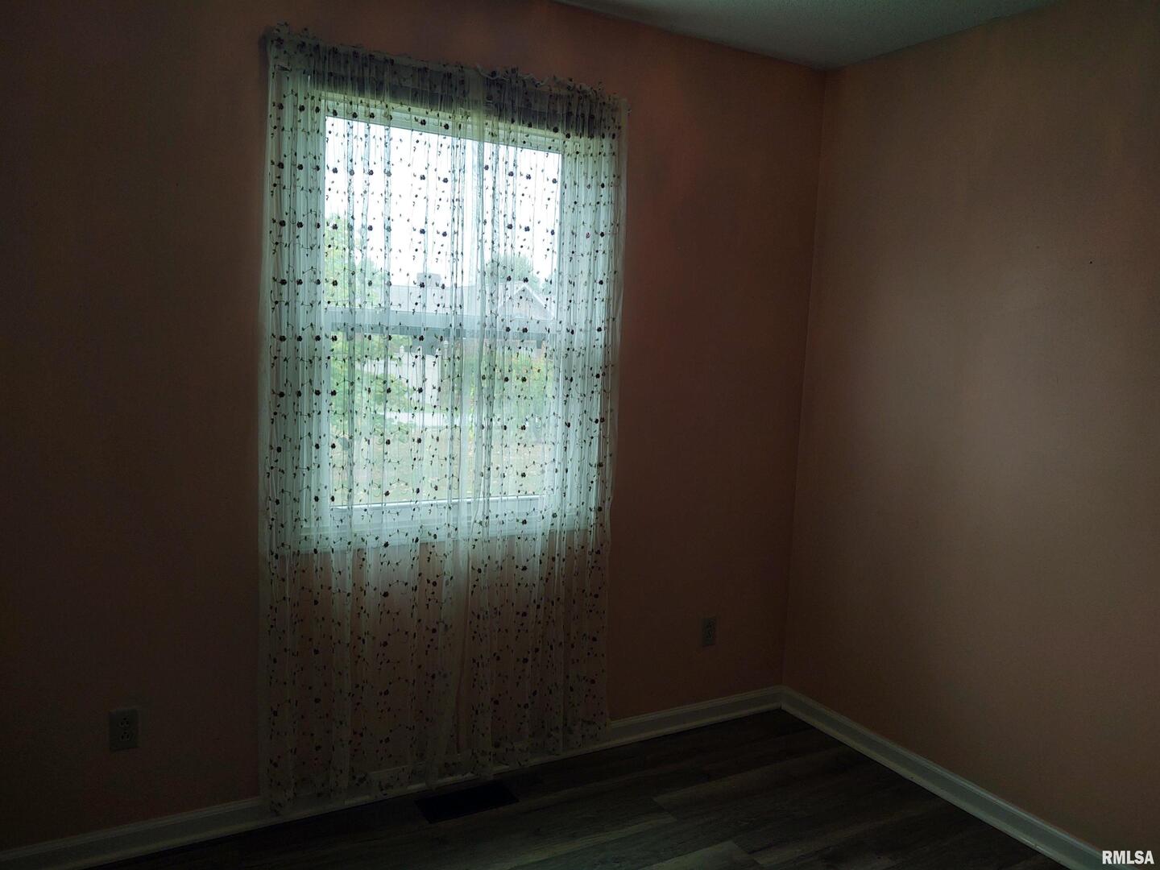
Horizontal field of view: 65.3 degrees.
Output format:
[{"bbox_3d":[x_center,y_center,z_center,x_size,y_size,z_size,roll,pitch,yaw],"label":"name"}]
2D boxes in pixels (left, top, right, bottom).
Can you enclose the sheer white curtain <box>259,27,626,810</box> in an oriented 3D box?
[{"bbox_3d":[-0.379,0.009,2.743,1.130,2.161,0.090,-2,8,-30],"label":"sheer white curtain"}]

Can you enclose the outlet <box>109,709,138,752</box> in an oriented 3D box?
[{"bbox_3d":[-1.225,0.792,2.432,0.071,0.115,0.009,-2,8,-30],"label":"outlet"}]

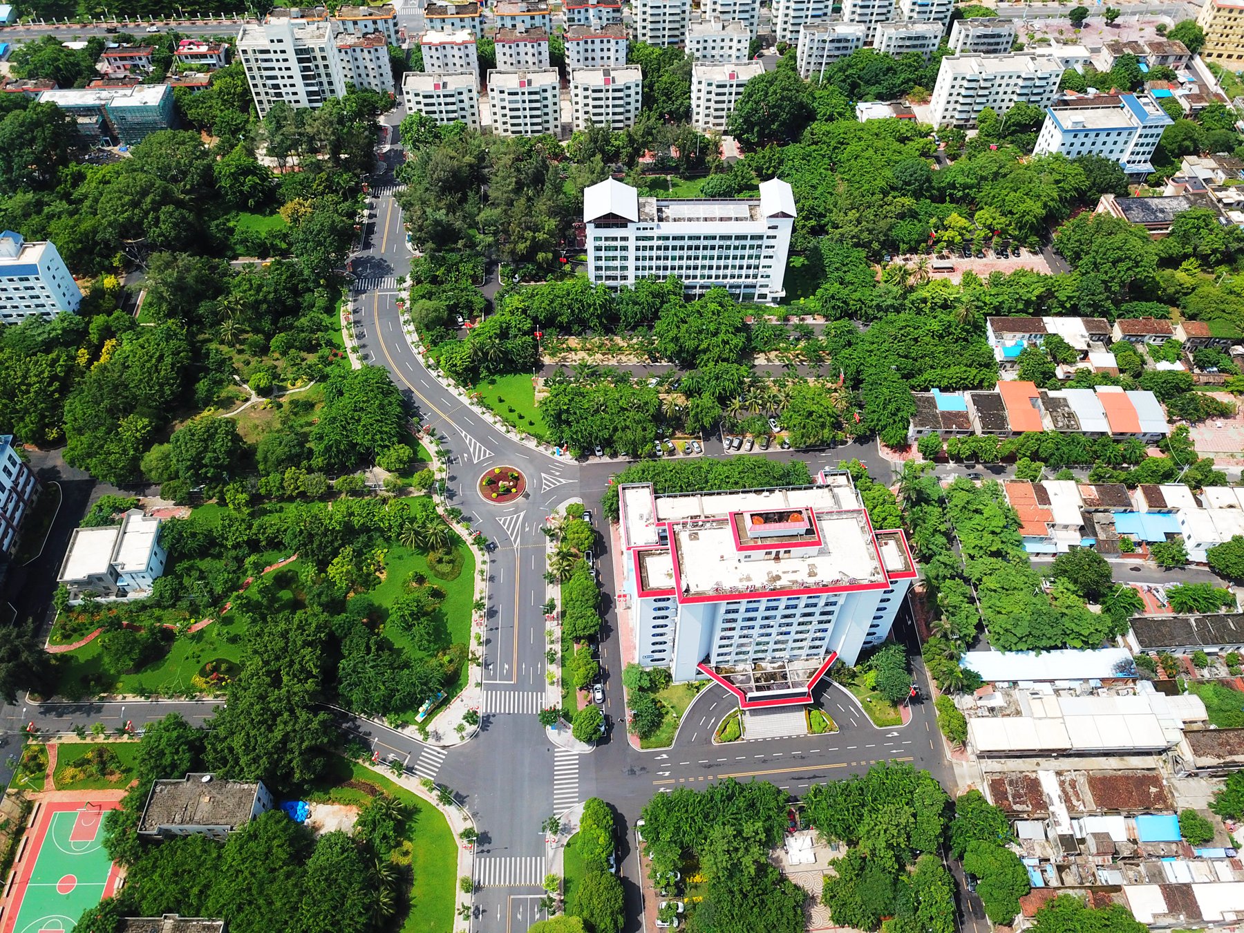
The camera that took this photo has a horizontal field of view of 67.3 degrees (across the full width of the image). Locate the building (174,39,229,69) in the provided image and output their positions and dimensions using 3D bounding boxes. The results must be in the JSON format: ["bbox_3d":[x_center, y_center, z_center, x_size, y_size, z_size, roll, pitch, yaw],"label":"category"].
[{"bbox_3d":[-169.330,-167.090,379.130,19.120,8.000,9.130,-2,50,-2],"label":"building"}]

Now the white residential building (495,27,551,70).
[{"bbox_3d":[-38.270,-158.610,365.160,20.800,21.500,12.200,-3,51,-2],"label":"white residential building"}]

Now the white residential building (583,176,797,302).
[{"bbox_3d":[19.760,-67.810,281.000,61.200,33.500,17.540,-1,50,-1],"label":"white residential building"}]

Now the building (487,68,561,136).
[{"bbox_3d":[-35.150,-131.270,342.060,25.100,22.400,13.800,-4,51,-3],"label":"building"}]

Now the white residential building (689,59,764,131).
[{"bbox_3d":[38.790,-135.290,343.500,25.060,23.300,13.780,-2,50,-2],"label":"white residential building"}]

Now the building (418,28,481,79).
[{"bbox_3d":[-66.130,-157.370,362.630,21.200,21.500,12.560,-3,50,-2],"label":"building"}]

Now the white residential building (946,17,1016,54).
[{"bbox_3d":[143.100,-167.390,373.520,22.400,18.800,11.000,-3,51,-3],"label":"white residential building"}]

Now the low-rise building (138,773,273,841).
[{"bbox_3d":[-82.210,68.630,185.940,20.800,9.500,11.400,0,51,0],"label":"low-rise building"}]

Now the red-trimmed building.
[{"bbox_3d":[30.830,25.010,202.240,58.700,36.600,43.000,-4,51,-3],"label":"red-trimmed building"}]

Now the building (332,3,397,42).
[{"bbox_3d":[-103.360,-178.810,382.990,23.500,17.300,12.800,-2,50,-2],"label":"building"}]

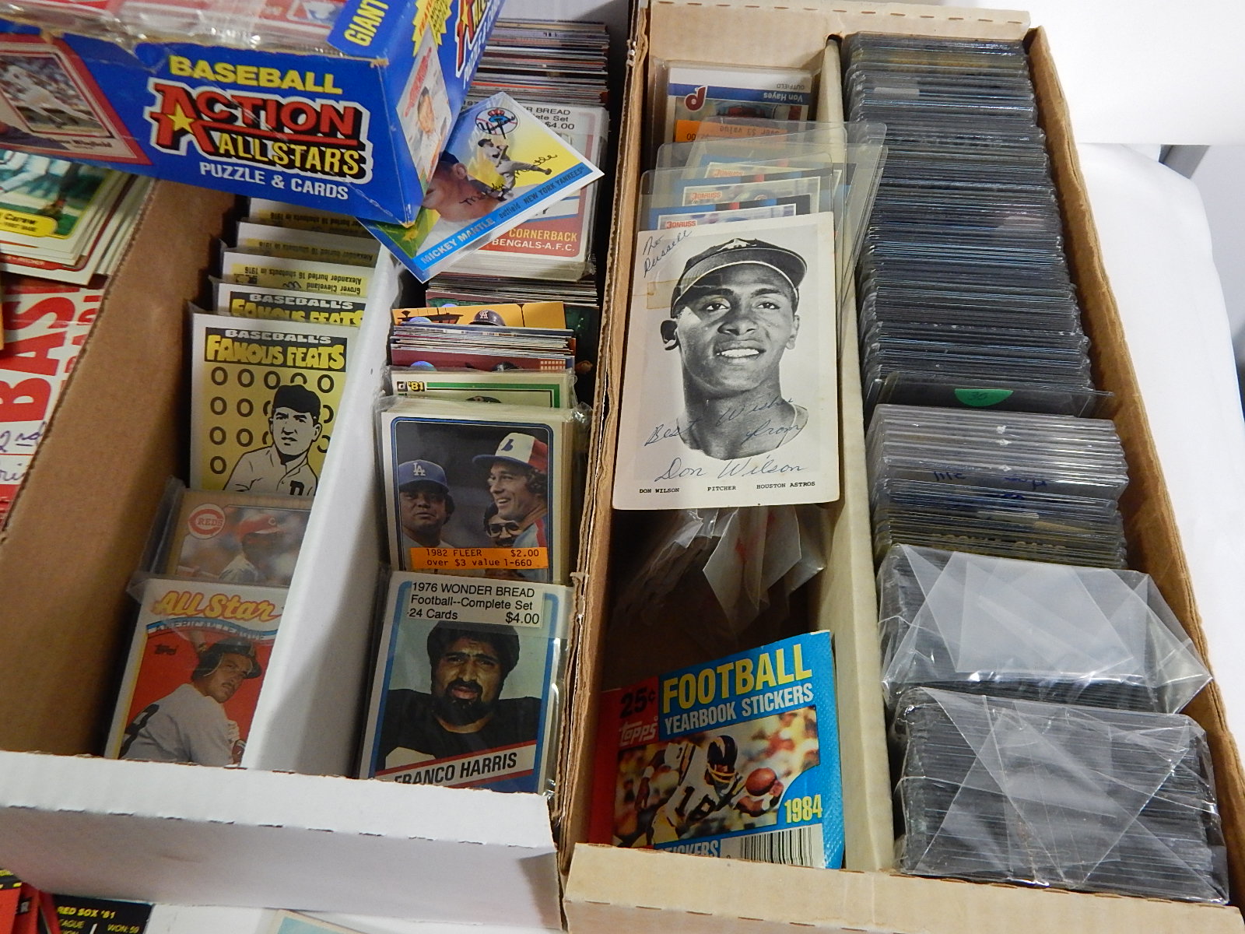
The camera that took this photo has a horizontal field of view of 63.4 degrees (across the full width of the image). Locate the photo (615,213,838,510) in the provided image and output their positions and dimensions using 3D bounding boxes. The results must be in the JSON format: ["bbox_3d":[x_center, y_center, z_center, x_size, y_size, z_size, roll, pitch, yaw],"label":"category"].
[{"bbox_3d":[0.039,-0.042,0.372,0.078,0.001,0.126,-3,61,14],"label":"photo"}]

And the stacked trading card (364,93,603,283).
[{"bbox_3d":[-0.061,-0.112,0.394,0.089,0.001,0.064,-37,68,-23],"label":"stacked trading card"}]

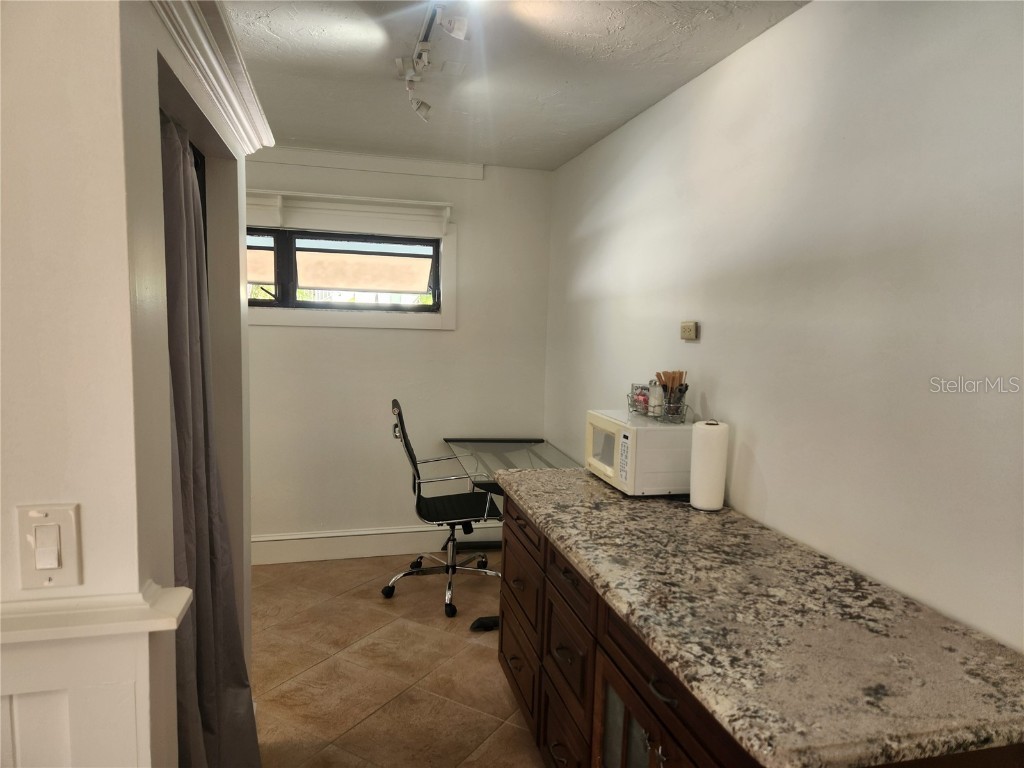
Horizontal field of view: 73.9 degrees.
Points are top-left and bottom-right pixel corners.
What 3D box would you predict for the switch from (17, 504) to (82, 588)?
[{"bbox_3d":[-0.668,0.237,0.984,0.079,0.124,0.012,0,6,-14],"label":"switch"}]

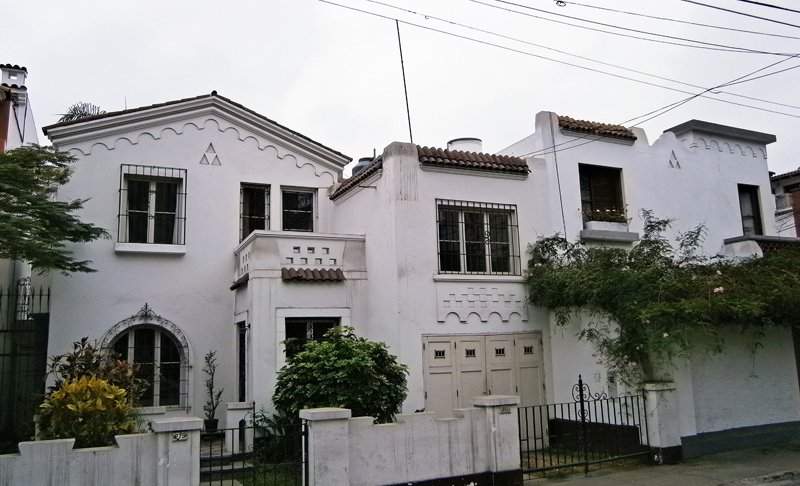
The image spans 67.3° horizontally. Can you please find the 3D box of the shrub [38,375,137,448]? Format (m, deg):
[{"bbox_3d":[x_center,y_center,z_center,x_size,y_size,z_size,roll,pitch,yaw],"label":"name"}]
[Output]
[{"bbox_3d":[-3.870,2.533,7.434,1.068,1.733,1.184,2,-9,-24],"label":"shrub"}]

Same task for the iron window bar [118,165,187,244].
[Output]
[{"bbox_3d":[-5.063,-0.765,12.337,1.259,1.594,0.148,2,-9,-24],"label":"iron window bar"}]

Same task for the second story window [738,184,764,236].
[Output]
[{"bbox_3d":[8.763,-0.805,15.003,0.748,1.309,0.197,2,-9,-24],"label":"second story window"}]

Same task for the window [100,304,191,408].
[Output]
[{"bbox_3d":[-5.044,2.265,12.004,1.623,2.021,0.197,2,-9,-24],"label":"window"}]

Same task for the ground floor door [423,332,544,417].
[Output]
[{"bbox_3d":[1.615,2.795,11.144,2.605,2.226,0.118,2,-9,-24],"label":"ground floor door"}]

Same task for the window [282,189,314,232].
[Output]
[{"bbox_3d":[-2.319,-0.755,13.822,0.798,1.041,0.138,2,-9,-24],"label":"window"}]

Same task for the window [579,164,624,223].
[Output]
[{"bbox_3d":[4.357,-0.964,13.058,1.221,1.390,0.217,2,-9,-24],"label":"window"}]

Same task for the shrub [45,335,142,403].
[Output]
[{"bbox_3d":[-4.279,2.443,8.410,1.202,2.196,1.332,2,-9,-24],"label":"shrub"}]

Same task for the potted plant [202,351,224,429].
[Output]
[{"bbox_3d":[-3.730,2.973,12.025,0.405,1.622,0.414,2,-9,-24],"label":"potted plant"}]

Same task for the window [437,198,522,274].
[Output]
[{"bbox_3d":[1.482,-0.076,11.423,1.788,1.385,0.197,2,-9,-24],"label":"window"}]

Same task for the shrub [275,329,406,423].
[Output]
[{"bbox_3d":[-0.870,2.510,9.402,2.100,2.350,1.950,2,-9,-24],"label":"shrub"}]

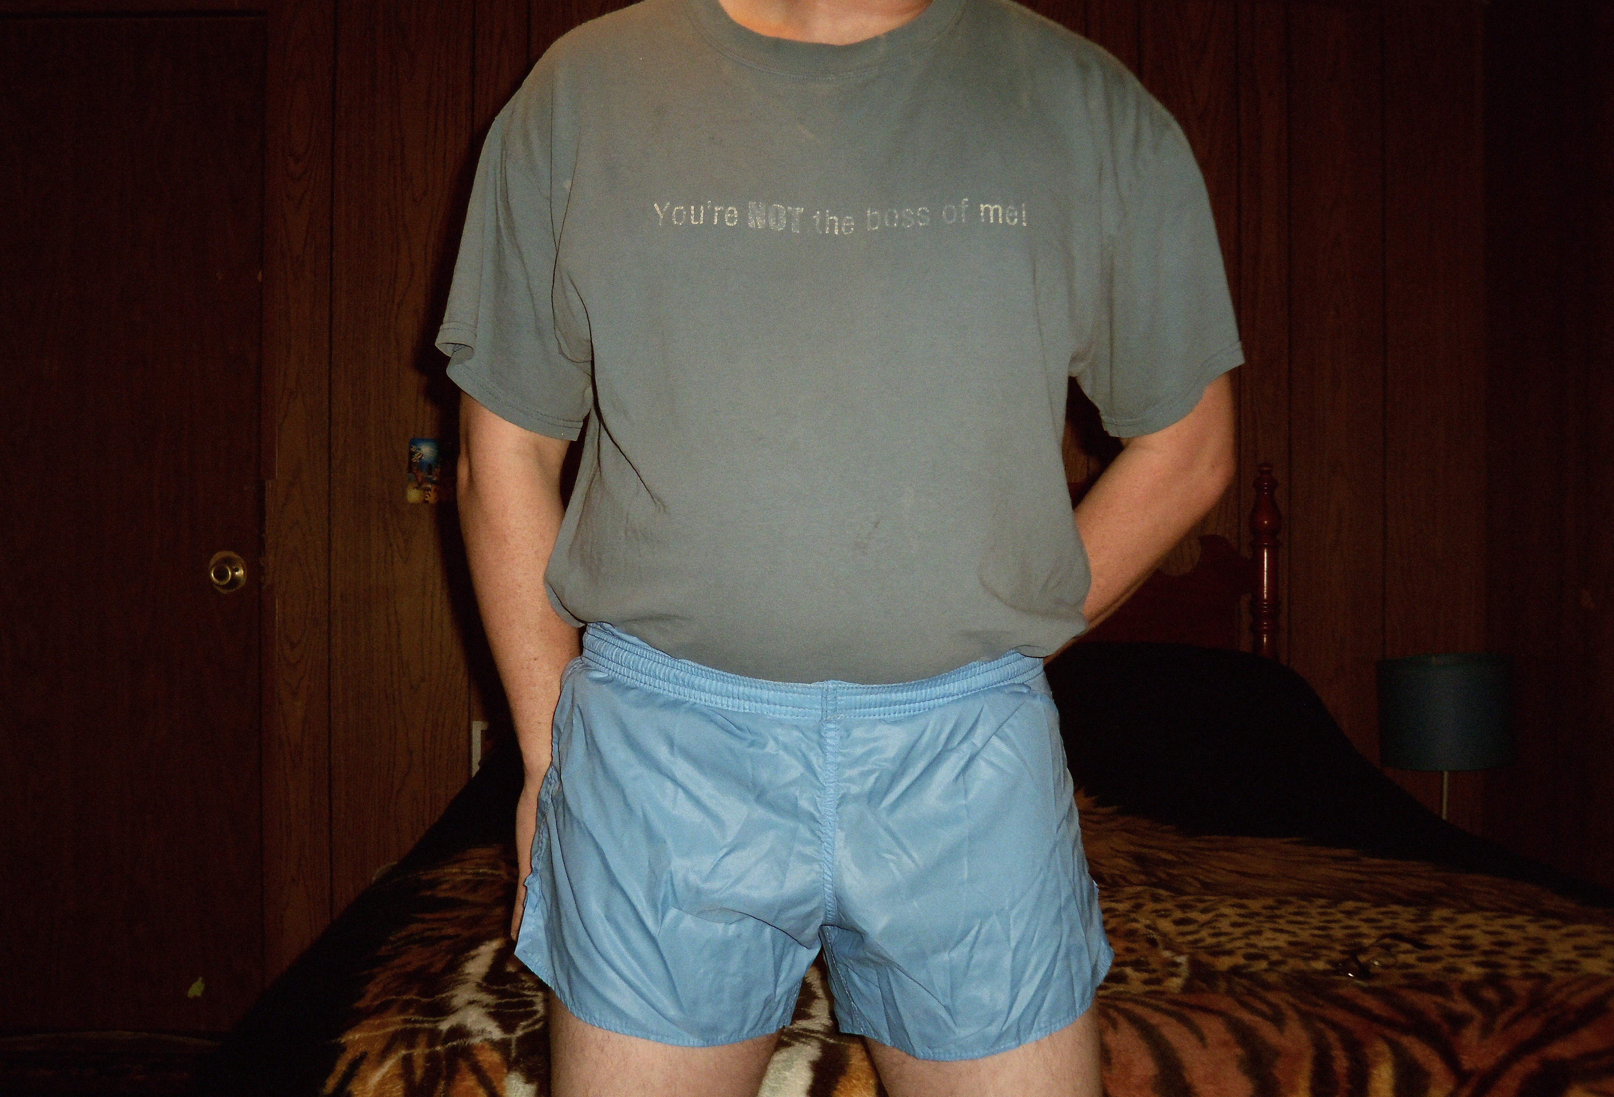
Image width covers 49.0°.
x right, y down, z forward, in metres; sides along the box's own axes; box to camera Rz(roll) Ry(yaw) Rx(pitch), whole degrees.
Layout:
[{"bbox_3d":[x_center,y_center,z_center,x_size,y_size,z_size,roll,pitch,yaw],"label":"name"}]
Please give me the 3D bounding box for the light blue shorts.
[{"bbox_3d":[0.006,0.228,1.420,0.480,0.335,0.280,0,0,-2],"label":"light blue shorts"}]

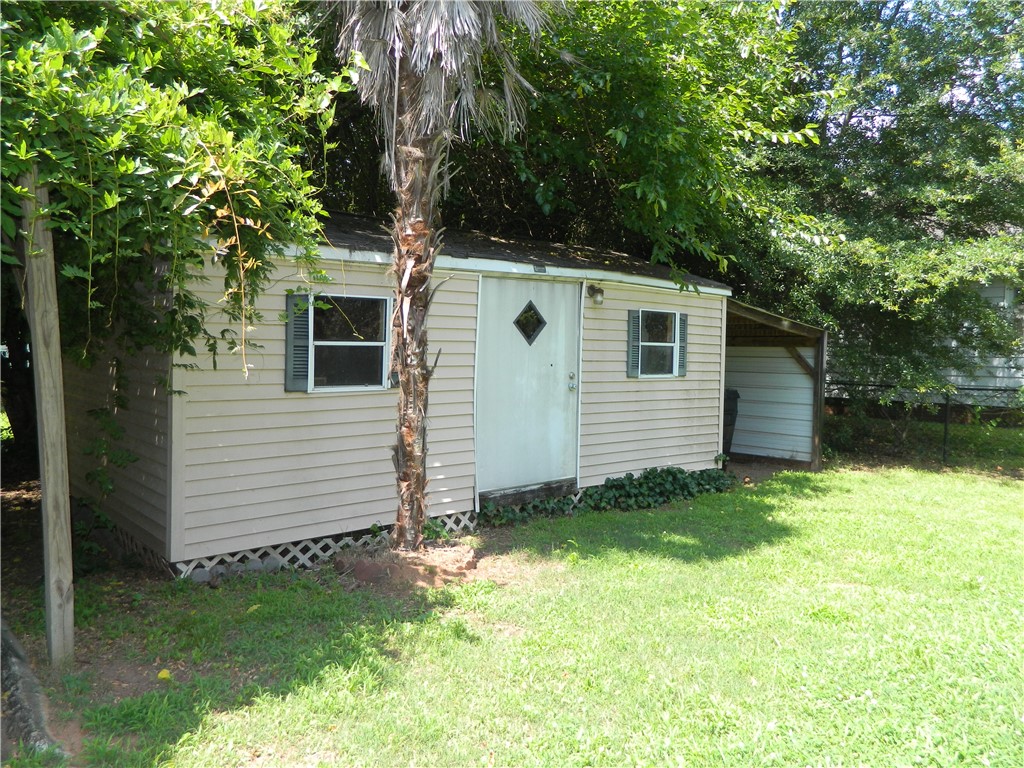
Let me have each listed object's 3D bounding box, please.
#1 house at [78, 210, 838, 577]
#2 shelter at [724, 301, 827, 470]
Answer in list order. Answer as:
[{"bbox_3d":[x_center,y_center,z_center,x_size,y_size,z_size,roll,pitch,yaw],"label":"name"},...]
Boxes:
[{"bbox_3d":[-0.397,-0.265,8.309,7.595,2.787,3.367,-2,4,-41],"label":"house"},{"bbox_3d":[2.649,0.032,10.556,2.544,2.226,2.624,-2,4,-41],"label":"shelter"}]

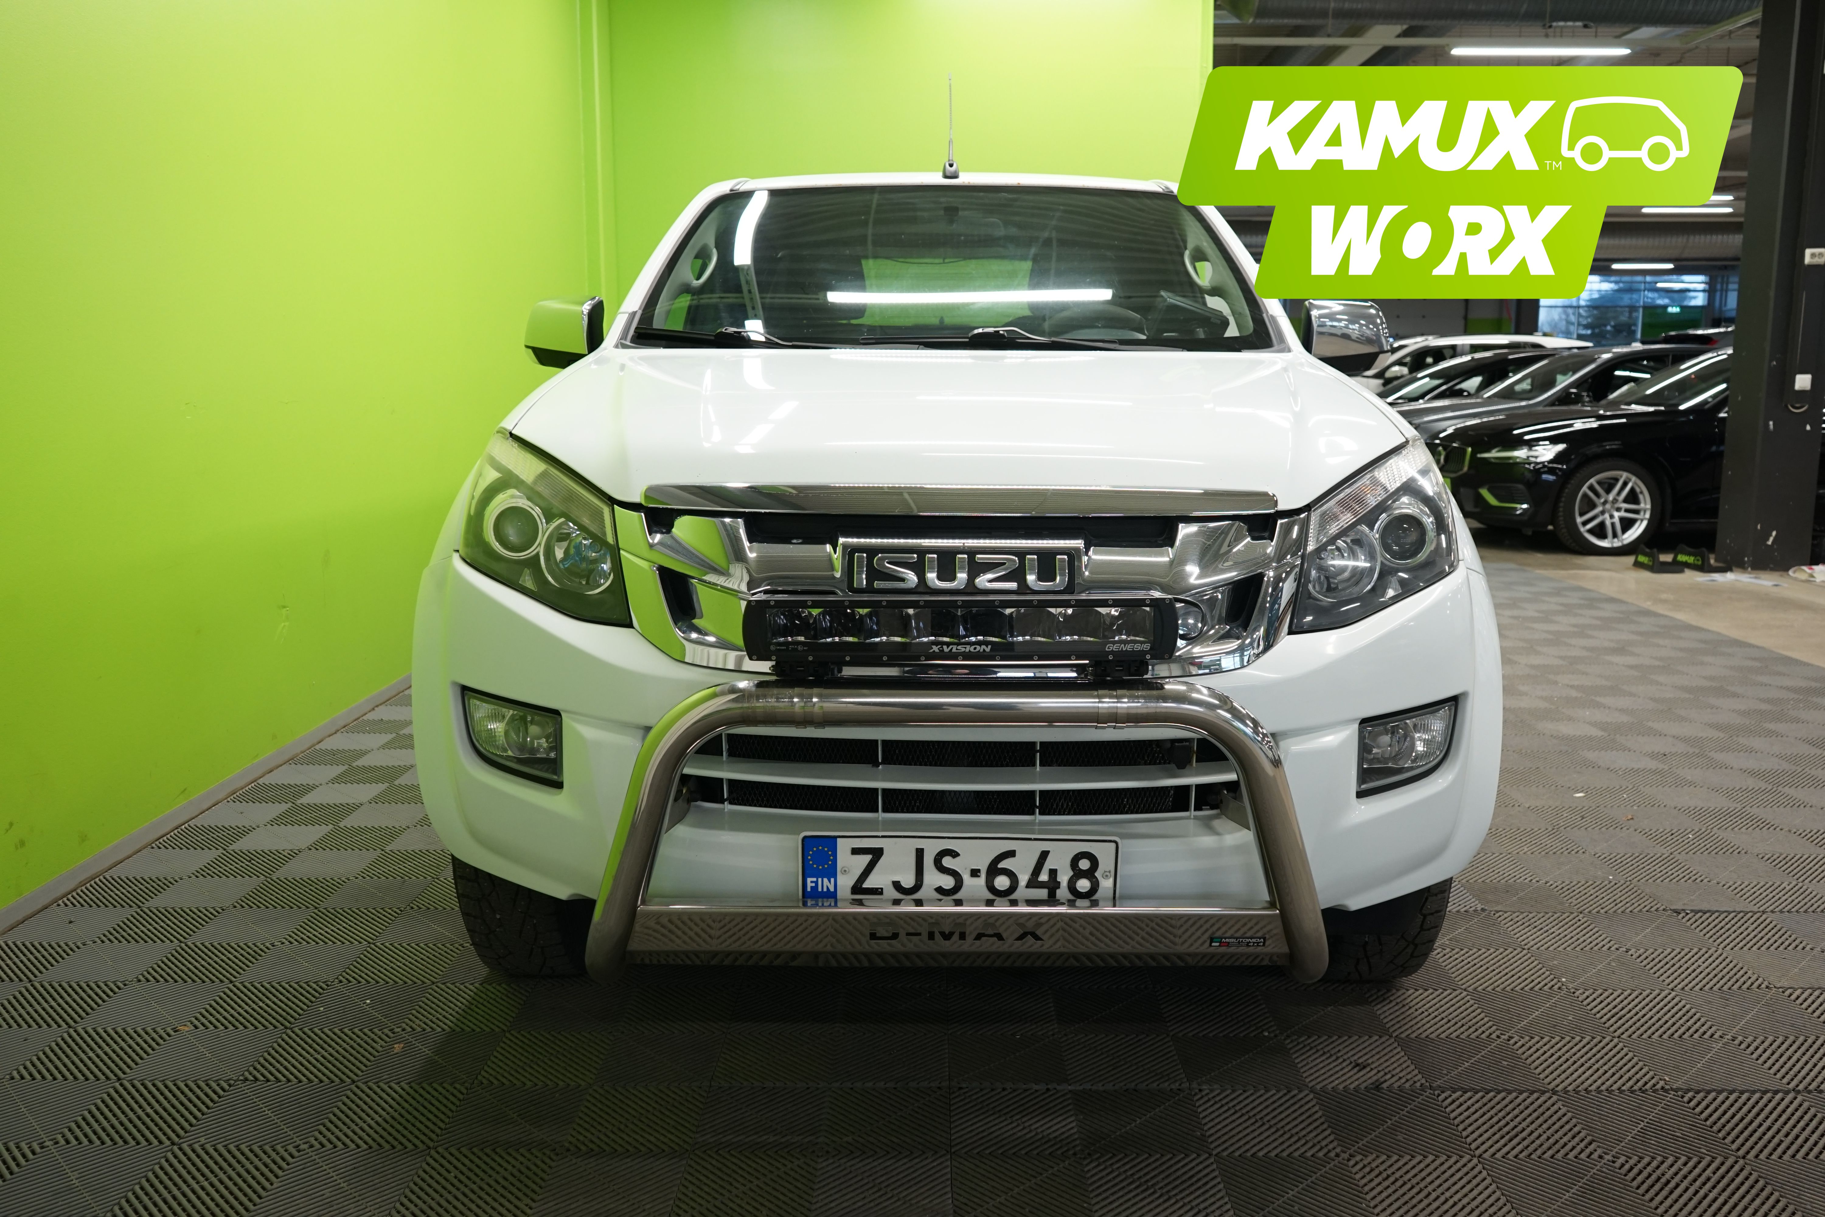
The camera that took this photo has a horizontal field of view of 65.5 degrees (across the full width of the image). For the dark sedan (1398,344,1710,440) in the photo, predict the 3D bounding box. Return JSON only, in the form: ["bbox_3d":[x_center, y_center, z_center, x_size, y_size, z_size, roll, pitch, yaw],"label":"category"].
[{"bbox_3d":[6.400,-1.692,13.351,4.850,1.470,1.860,0,9,-1],"label":"dark sedan"}]

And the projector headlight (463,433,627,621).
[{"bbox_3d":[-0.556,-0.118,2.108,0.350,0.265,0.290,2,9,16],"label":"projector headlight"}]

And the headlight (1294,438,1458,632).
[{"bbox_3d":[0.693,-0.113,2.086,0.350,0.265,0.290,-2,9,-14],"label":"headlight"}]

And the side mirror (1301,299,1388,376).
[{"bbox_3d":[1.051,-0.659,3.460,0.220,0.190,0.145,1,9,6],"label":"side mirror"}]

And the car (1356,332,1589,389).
[{"bbox_3d":[6.172,-2.430,17.425,4.400,1.640,1.820,0,9,-1],"label":"car"}]

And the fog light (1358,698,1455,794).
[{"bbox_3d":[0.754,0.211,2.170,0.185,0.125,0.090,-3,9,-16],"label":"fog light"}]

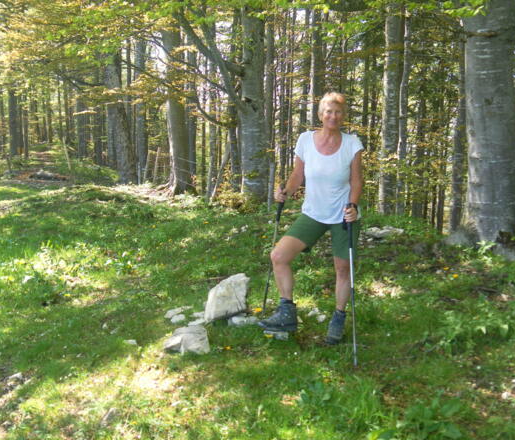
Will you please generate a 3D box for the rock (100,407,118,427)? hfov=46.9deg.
[{"bbox_3d":[-0.728,0.966,2.920,0.075,0.055,0.100,0,8,0],"label":"rock"}]

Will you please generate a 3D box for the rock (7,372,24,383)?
[{"bbox_3d":[-1.395,0.908,3.420,0.100,0.050,0.080,0,9,0],"label":"rock"}]

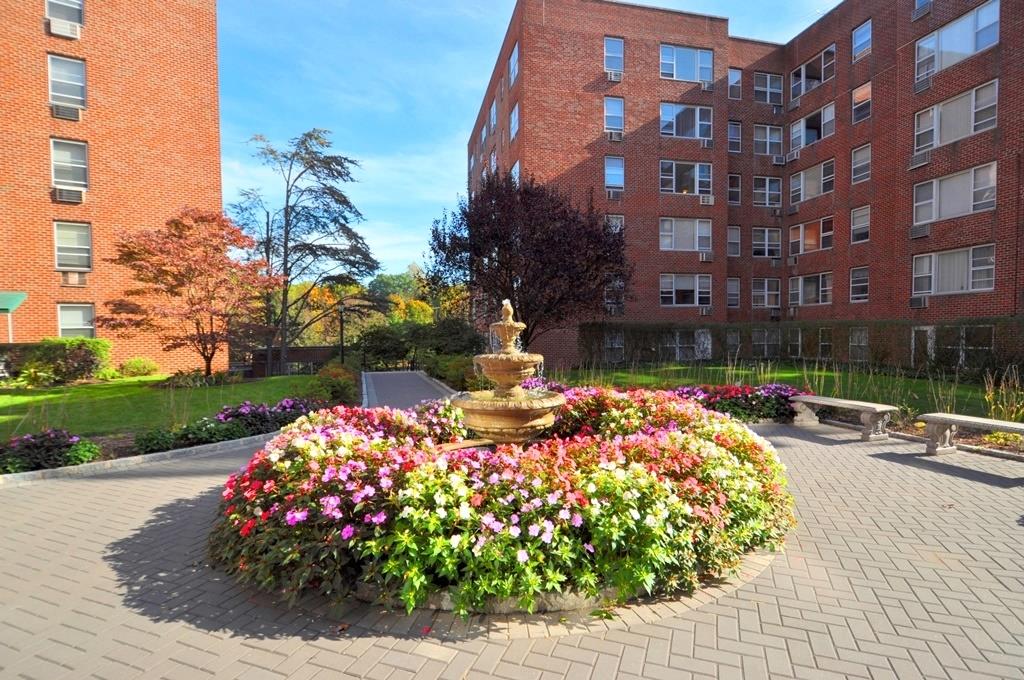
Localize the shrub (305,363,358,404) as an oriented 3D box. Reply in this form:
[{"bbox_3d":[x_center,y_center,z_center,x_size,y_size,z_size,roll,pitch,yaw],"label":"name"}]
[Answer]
[{"bbox_3d":[-4.087,0.939,10.372,1.140,0.900,1.100,-1,1,-22],"label":"shrub"}]

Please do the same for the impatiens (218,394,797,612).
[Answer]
[{"bbox_3d":[-0.014,1.123,4.876,5.200,0.750,5.050,-1,1,0],"label":"impatiens"}]

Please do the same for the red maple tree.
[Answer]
[{"bbox_3d":[-10.071,-1.420,14.119,4.600,5.350,4.400,-2,2,-35],"label":"red maple tree"}]

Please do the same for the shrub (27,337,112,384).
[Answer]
[{"bbox_3d":[-13.393,0.584,13.812,1.950,1.420,1.400,-2,1,-29],"label":"shrub"}]

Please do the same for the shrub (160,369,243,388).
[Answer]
[{"bbox_3d":[-8.966,1.057,13.124,1.950,0.470,1.350,-2,2,-34],"label":"shrub"}]

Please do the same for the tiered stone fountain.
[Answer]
[{"bbox_3d":[-0.025,0.358,4.879,1.230,1.550,1.230,-1,1,0],"label":"tiered stone fountain"}]

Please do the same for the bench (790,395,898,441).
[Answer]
[{"bbox_3d":[4.982,1.163,6.929,0.420,0.420,1.400,-1,1,-15],"label":"bench"}]

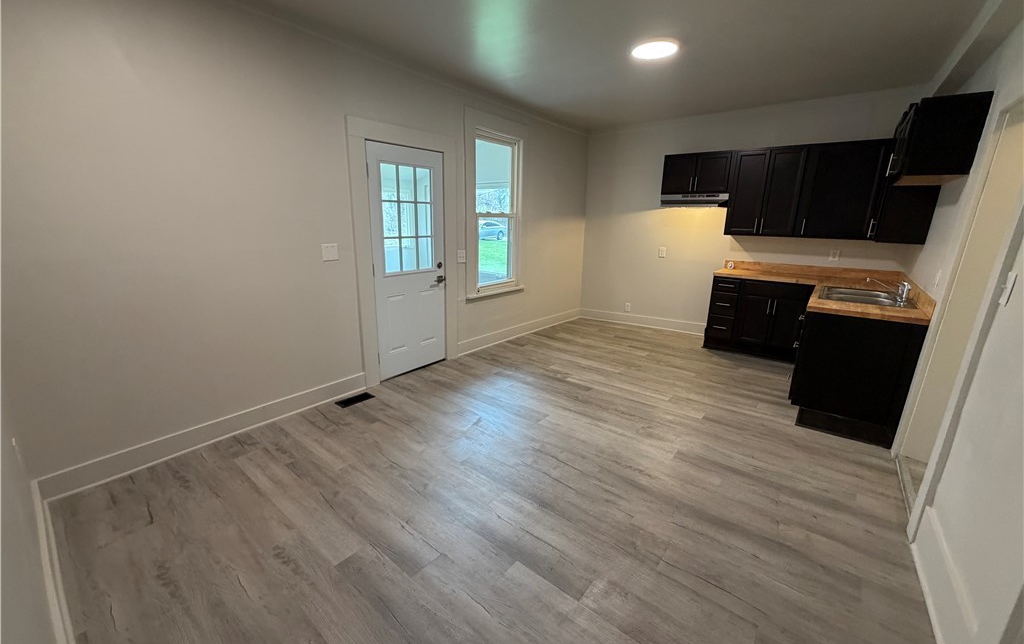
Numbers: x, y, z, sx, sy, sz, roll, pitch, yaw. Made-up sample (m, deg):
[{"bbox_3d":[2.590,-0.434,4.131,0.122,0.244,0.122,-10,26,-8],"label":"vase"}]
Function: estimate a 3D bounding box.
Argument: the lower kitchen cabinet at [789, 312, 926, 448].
[{"bbox_3d":[2.844,0.240,3.509,0.632,0.855,1.713,11,17,36],"label":"lower kitchen cabinet"}]

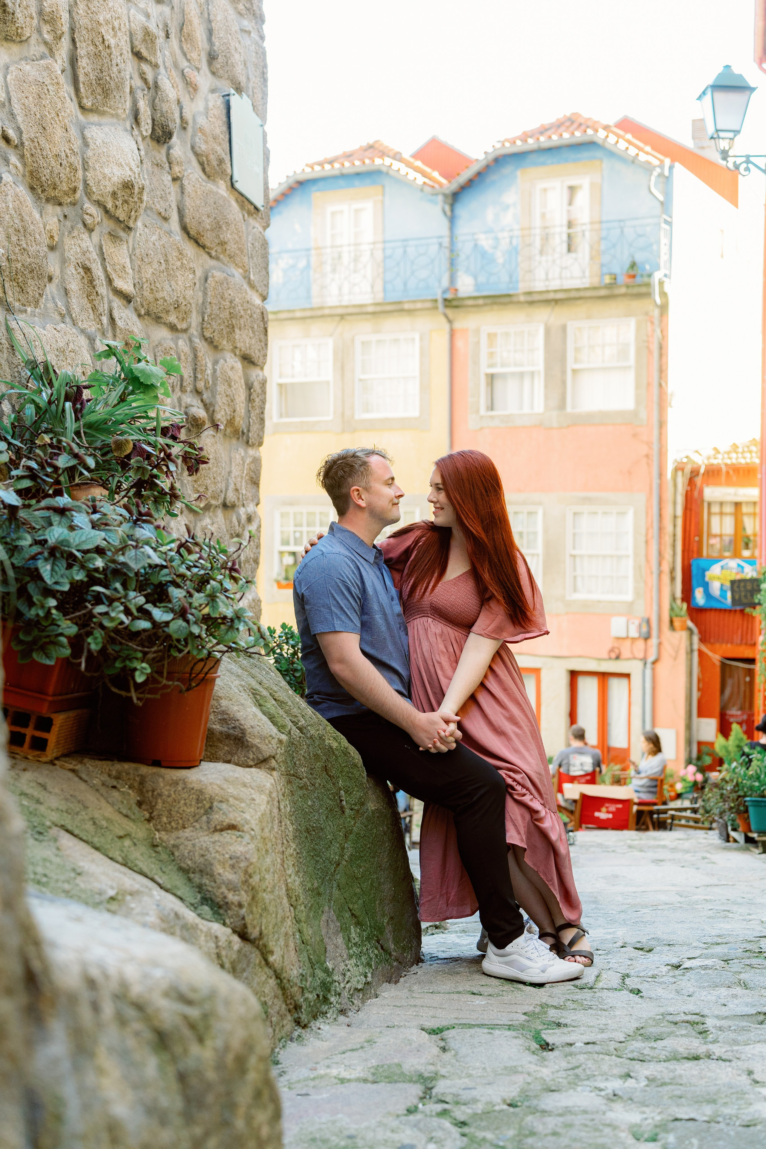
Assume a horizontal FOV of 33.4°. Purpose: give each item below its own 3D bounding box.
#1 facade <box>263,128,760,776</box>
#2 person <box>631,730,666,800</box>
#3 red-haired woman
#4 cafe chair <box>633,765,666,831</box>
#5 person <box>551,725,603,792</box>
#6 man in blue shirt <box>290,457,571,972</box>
[{"bbox_3d":[2.138,-2.182,23.991,7.591,10.622,5.500,1,3,24],"label":"facade"},{"bbox_3d":[2.968,2.403,14.700,0.660,1.250,0.480,0,2,-13],"label":"person"},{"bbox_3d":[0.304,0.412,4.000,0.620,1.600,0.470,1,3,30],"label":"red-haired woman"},{"bbox_3d":[3.030,2.610,14.700,0.480,0.860,0.520,0,2,-10],"label":"cafe chair"},{"bbox_3d":[2.218,2.377,14.600,0.550,1.310,0.750,0,2,5],"label":"person"},{"bbox_3d":[0.173,0.420,3.970,0.840,1.630,0.530,1,2,12],"label":"man in blue shirt"}]

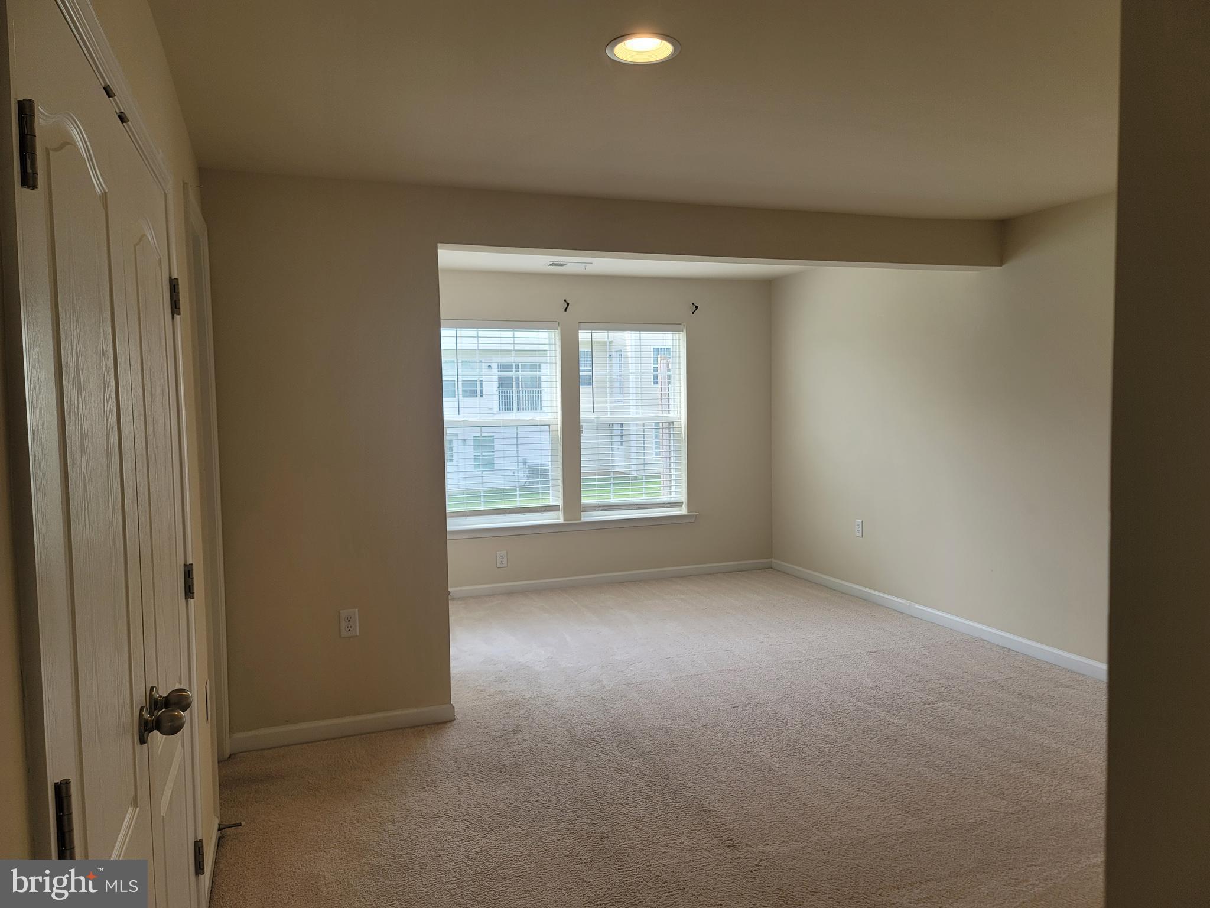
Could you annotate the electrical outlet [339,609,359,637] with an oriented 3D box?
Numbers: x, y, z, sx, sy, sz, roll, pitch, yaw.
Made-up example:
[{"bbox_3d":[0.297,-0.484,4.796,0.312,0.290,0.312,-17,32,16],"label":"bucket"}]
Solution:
[{"bbox_3d":[-1.114,0.739,3.814,0.073,0.117,0.008,-2,4,-20],"label":"electrical outlet"}]

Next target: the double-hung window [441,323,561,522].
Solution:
[{"bbox_3d":[-0.780,-0.225,6.573,0.901,1.512,0.100,-2,4,-20],"label":"double-hung window"}]

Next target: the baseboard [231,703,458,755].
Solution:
[{"bbox_3d":[-1.131,1.194,3.830,0.944,0.077,0.015,-2,4,-20],"label":"baseboard"}]

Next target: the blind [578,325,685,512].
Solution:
[{"bbox_3d":[0.208,-0.292,6.923,0.889,1.461,0.060,-2,4,-20],"label":"blind"}]

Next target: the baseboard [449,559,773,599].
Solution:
[{"bbox_3d":[0.037,0.985,6.871,2.935,0.077,0.015,-2,4,-20],"label":"baseboard"}]

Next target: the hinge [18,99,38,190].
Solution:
[{"bbox_3d":[-0.624,-0.334,0.944,0.013,0.092,0.018,-2,4,-20],"label":"hinge"}]

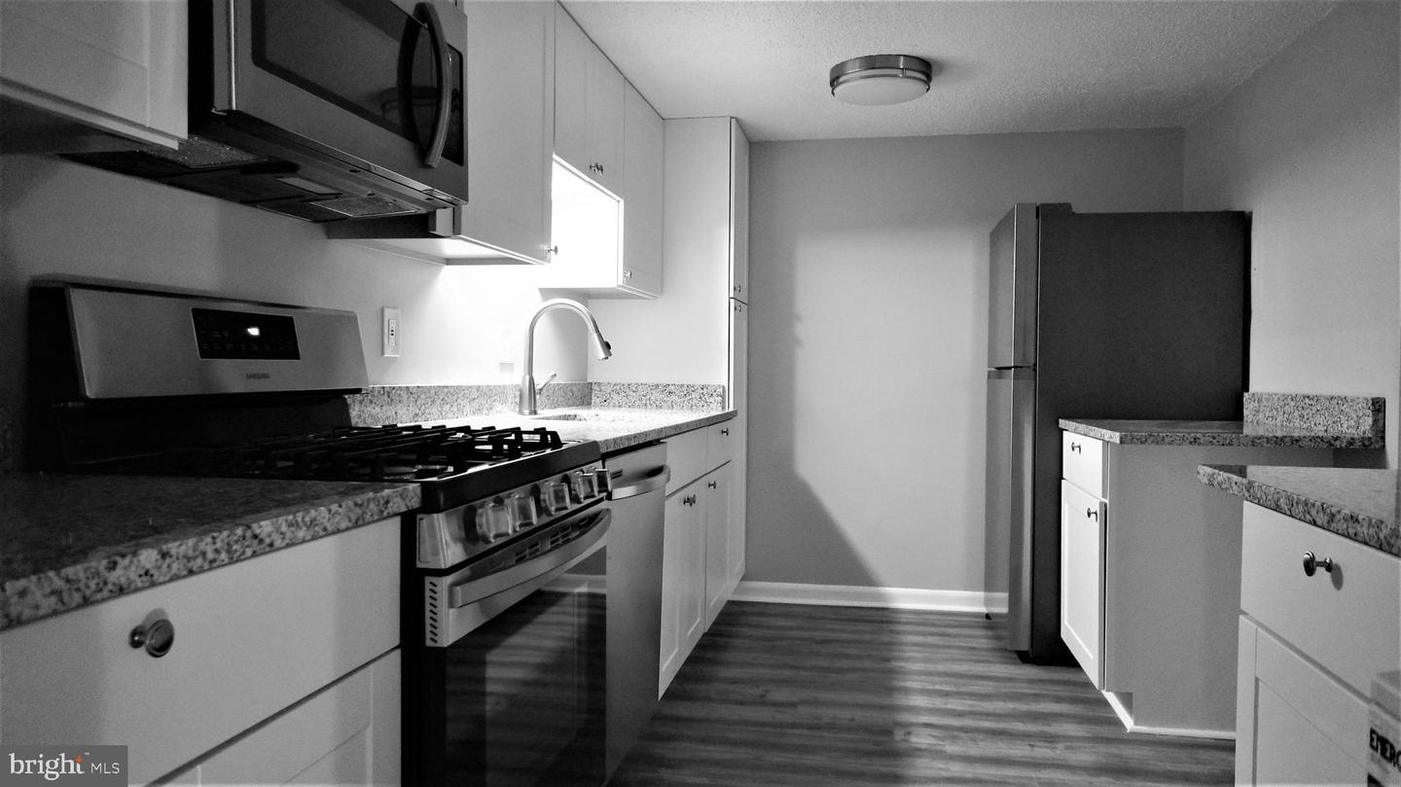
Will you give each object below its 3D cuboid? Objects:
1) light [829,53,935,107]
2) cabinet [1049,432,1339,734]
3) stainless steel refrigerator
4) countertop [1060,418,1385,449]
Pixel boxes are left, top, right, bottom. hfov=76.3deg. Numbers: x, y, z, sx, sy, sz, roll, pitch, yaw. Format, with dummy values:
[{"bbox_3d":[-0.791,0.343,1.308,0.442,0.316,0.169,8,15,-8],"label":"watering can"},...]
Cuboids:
[{"bbox_3d":[0.646,-1.113,3.204,0.357,0.078,0.357,1,1,11],"label":"light"},{"bbox_3d":[1.572,0.576,2.921,0.620,0.887,0.571,1,1,11],"label":"cabinet"},{"bbox_3d":[1.611,0.153,3.590,0.784,1.707,0.717,1,1,11],"label":"stainless steel refrigerator"},{"bbox_3d":[1.537,0.119,2.769,0.640,0.031,0.815,1,1,11],"label":"countertop"}]

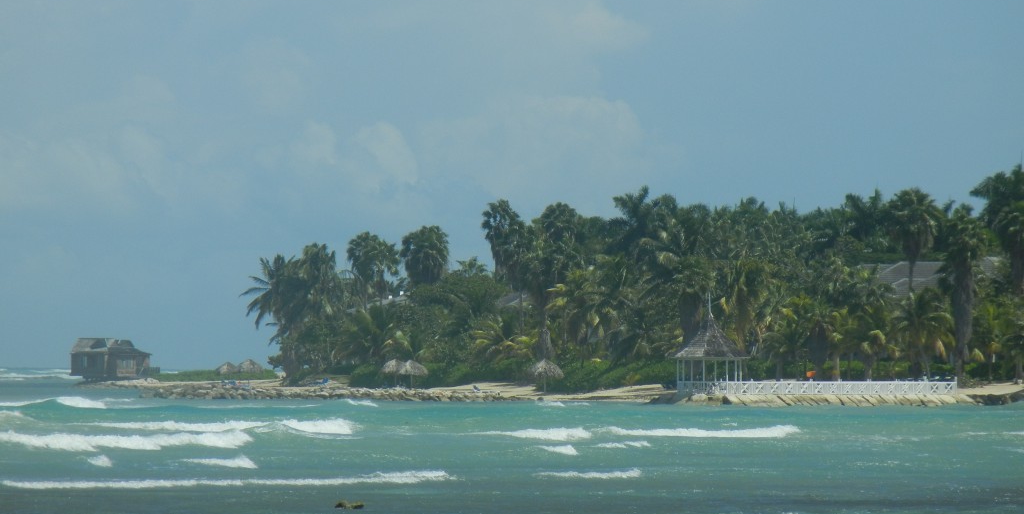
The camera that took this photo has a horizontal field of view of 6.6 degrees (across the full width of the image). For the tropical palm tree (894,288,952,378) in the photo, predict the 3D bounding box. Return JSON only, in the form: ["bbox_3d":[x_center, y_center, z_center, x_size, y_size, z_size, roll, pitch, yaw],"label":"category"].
[{"bbox_3d":[34.545,6.548,745.000,5.040,7.980,5.040,0,-1,0],"label":"tropical palm tree"}]

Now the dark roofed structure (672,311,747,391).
[{"bbox_3d":[15.966,7.542,712.000,6.180,6.820,6.180,0,-1,0],"label":"dark roofed structure"}]

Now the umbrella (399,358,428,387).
[{"bbox_3d":[-8.824,10.459,795.000,2.690,2.550,2.690,0,-1,0],"label":"umbrella"}]

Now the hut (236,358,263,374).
[{"bbox_3d":[-27.430,11.685,930.000,2.780,2.310,2.780,0,-1,0],"label":"hut"}]

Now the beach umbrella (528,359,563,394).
[{"bbox_3d":[3.100,10.392,775.000,2.790,3.060,2.790,0,-1,0],"label":"beach umbrella"}]

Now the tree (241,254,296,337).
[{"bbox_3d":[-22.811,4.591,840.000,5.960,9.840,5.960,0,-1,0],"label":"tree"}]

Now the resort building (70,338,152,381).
[{"bbox_3d":[-45.355,11.636,1005.000,9.290,4.930,7.500,0,-1,-10],"label":"resort building"}]

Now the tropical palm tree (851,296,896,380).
[{"bbox_3d":[30.389,6.884,745.000,4.110,7.300,4.110,0,-1,0],"label":"tropical palm tree"}]

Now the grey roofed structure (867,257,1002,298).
[{"bbox_3d":[37.611,4.763,790.000,12.460,9.440,10.000,0,-1,0],"label":"grey roofed structure"}]

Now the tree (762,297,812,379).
[{"bbox_3d":[23.086,6.968,745.000,4.280,7.140,4.280,0,-1,0],"label":"tree"}]

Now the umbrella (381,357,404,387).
[{"bbox_3d":[-10.765,10.765,820.000,2.590,2.770,2.590,0,-1,0],"label":"umbrella"}]

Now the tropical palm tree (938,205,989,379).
[{"bbox_3d":[37.547,2.952,738.000,4.160,14.470,4.160,0,-1,0],"label":"tropical palm tree"}]

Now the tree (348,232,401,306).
[{"bbox_3d":[-13.266,4.358,850.000,5.170,13.600,5.170,0,-1,0],"label":"tree"}]

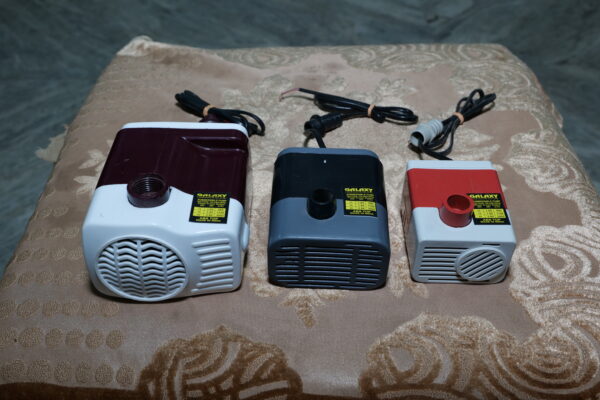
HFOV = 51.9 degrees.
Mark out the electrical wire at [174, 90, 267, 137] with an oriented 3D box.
[{"bbox_3d":[-0.077,-0.085,0.574,0.107,0.029,0.051,19,43,21],"label":"electrical wire"}]

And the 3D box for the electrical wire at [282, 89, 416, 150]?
[{"bbox_3d":[0.046,-0.077,0.571,0.135,0.023,0.084,5,40,6],"label":"electrical wire"}]

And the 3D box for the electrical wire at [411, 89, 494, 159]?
[{"bbox_3d":[0.145,-0.070,0.563,0.057,0.023,0.116,33,49,33],"label":"electrical wire"}]

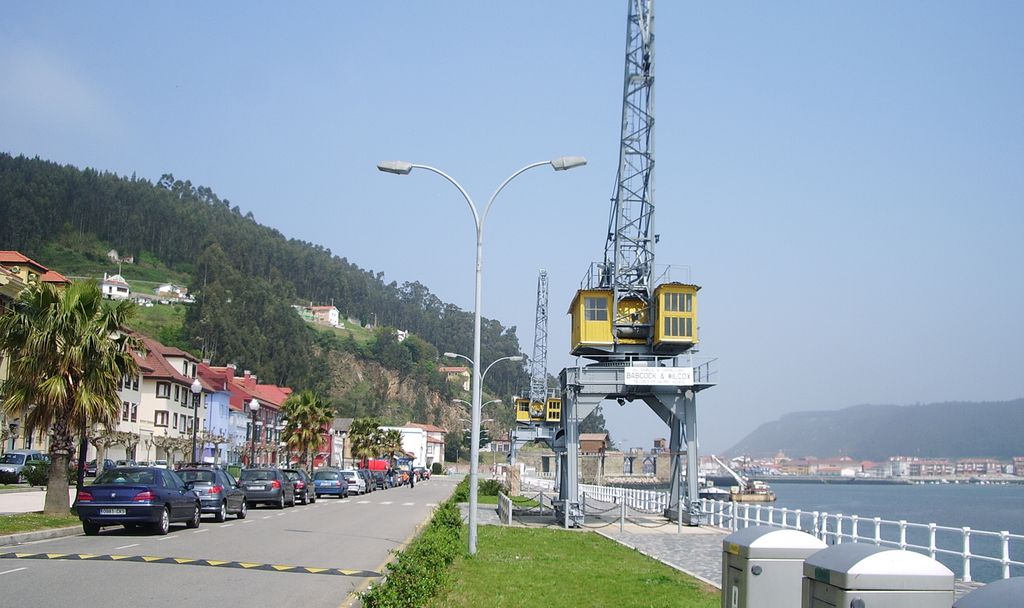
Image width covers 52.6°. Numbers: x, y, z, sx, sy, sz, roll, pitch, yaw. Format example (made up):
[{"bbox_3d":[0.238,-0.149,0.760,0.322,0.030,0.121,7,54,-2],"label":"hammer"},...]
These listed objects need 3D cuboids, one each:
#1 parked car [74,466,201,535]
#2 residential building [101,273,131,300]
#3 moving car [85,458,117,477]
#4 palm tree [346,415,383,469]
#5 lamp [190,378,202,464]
[{"bbox_3d":[-8.287,4.449,23.590,1.766,1.411,4.601,1,-9,-2],"label":"parked car"},{"bbox_3d":[-139.774,-5.817,365.000,9.300,8.800,7.600,7,-11,-34],"label":"residential building"},{"bbox_3d":[-33.303,13.346,84.000,1.720,1.430,4.150,1,-9,-2],"label":"moving car"},{"bbox_3d":[-14.821,14.824,104.513,3.500,6.600,3.500,1,-9,-2],"label":"palm tree"},{"bbox_3d":[-11.987,5.179,39.275,0.450,4.750,0.450,1,-9,-2],"label":"lamp"}]

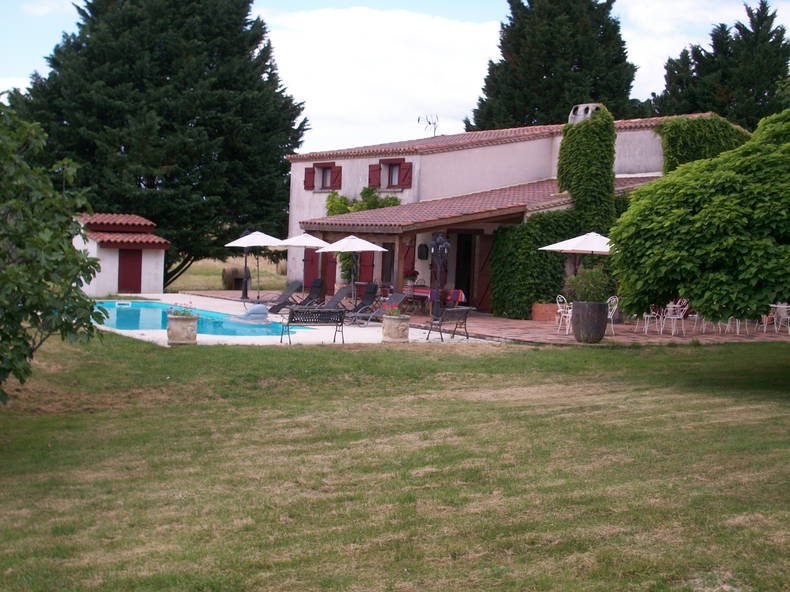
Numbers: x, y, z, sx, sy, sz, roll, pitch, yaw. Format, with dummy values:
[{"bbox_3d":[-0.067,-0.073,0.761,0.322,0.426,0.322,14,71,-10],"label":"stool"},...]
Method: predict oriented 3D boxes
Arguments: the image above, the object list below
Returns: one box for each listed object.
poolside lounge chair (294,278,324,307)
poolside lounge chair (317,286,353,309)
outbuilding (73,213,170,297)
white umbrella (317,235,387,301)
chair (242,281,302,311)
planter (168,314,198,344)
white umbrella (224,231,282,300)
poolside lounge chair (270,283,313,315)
[{"bbox_3d":[-2.724,0.036,35.775,1.500,1.080,0.680,1,3,-27],"label":"poolside lounge chair"},{"bbox_3d":[-2.006,0.172,34.878,1.750,0.950,0.660,2,3,-11],"label":"poolside lounge chair"},{"bbox_3d":[-10.083,-1.573,44.848,3.000,2.850,2.800,0,3,-37],"label":"outbuilding"},{"bbox_3d":[-1.144,-0.603,36.643,2.100,2.400,2.100,2,3,0],"label":"white umbrella"},{"bbox_3d":[-3.670,0.002,37.078,1.800,0.950,0.660,2,3,-7],"label":"chair"},{"bbox_3d":[-4.430,0.692,25.736,0.610,0.580,0.610,2,3,0],"label":"planter"},{"bbox_3d":[-4.495,-0.940,40.943,2.100,2.400,2.100,2,3,0],"label":"white umbrella"},{"bbox_3d":[-2.913,0.078,35.576,1.600,1.000,0.680,1,3,-27],"label":"poolside lounge chair"}]

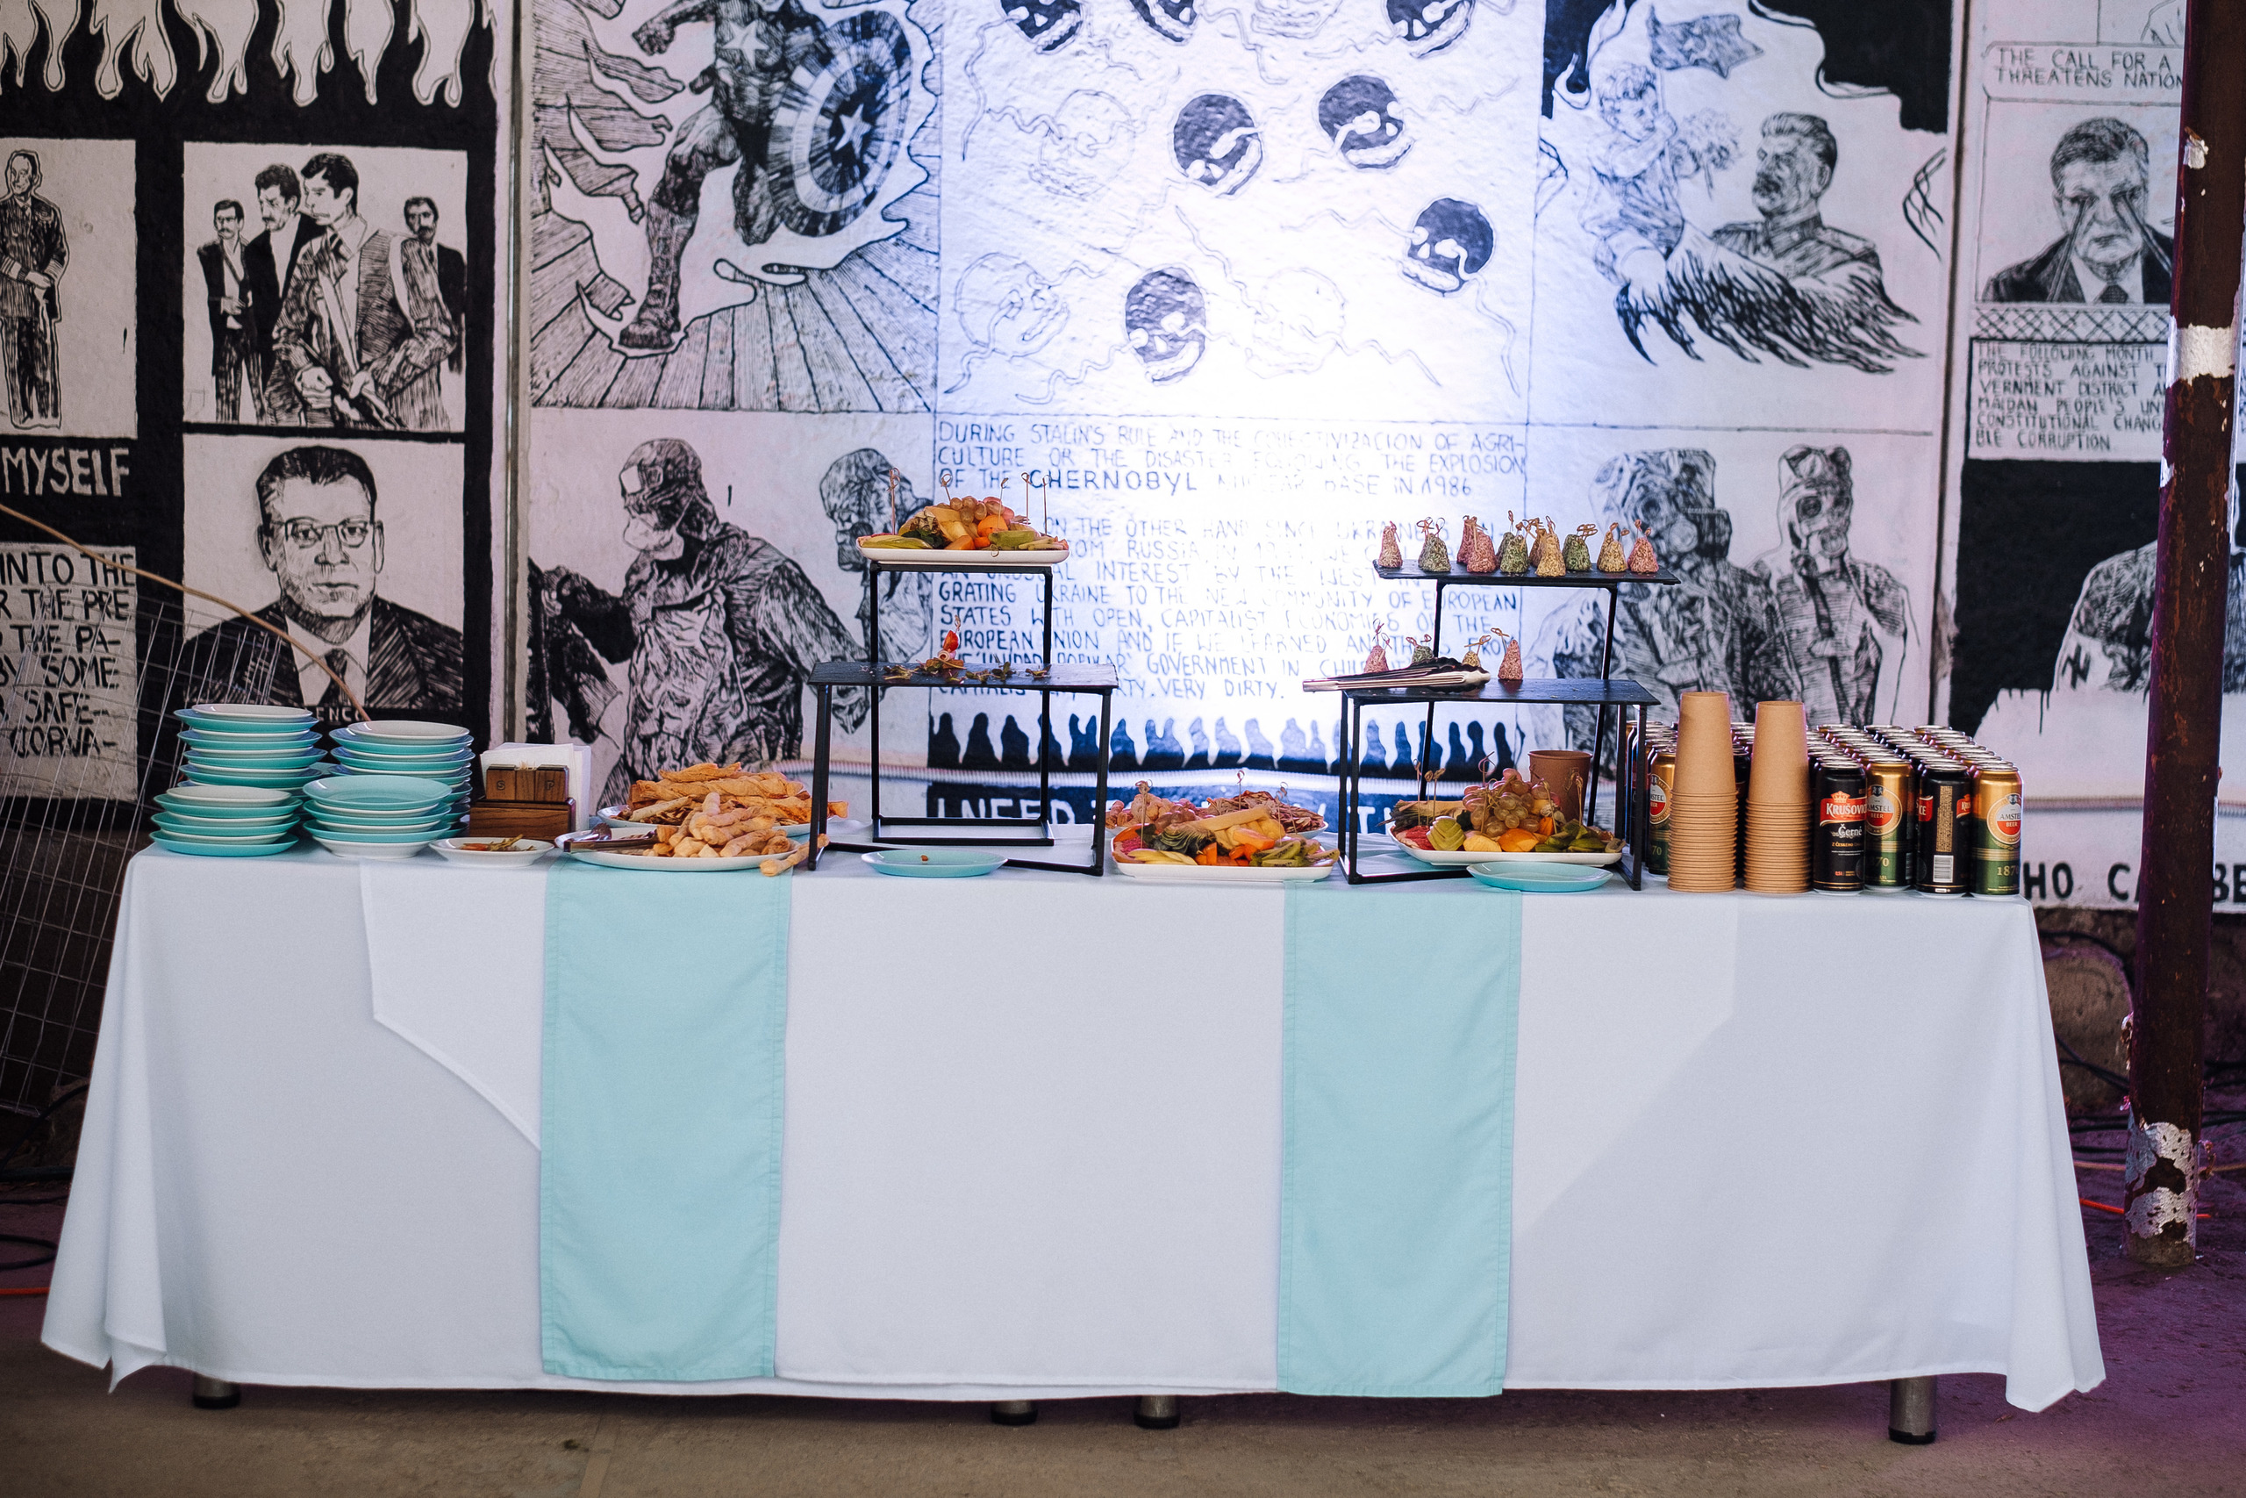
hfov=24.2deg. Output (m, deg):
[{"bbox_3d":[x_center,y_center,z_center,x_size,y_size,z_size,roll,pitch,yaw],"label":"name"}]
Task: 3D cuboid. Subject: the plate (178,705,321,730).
[{"bbox_3d":[-1.158,-0.032,6.926,0.190,0.022,0.190,1,6,0],"label":"plate"}]

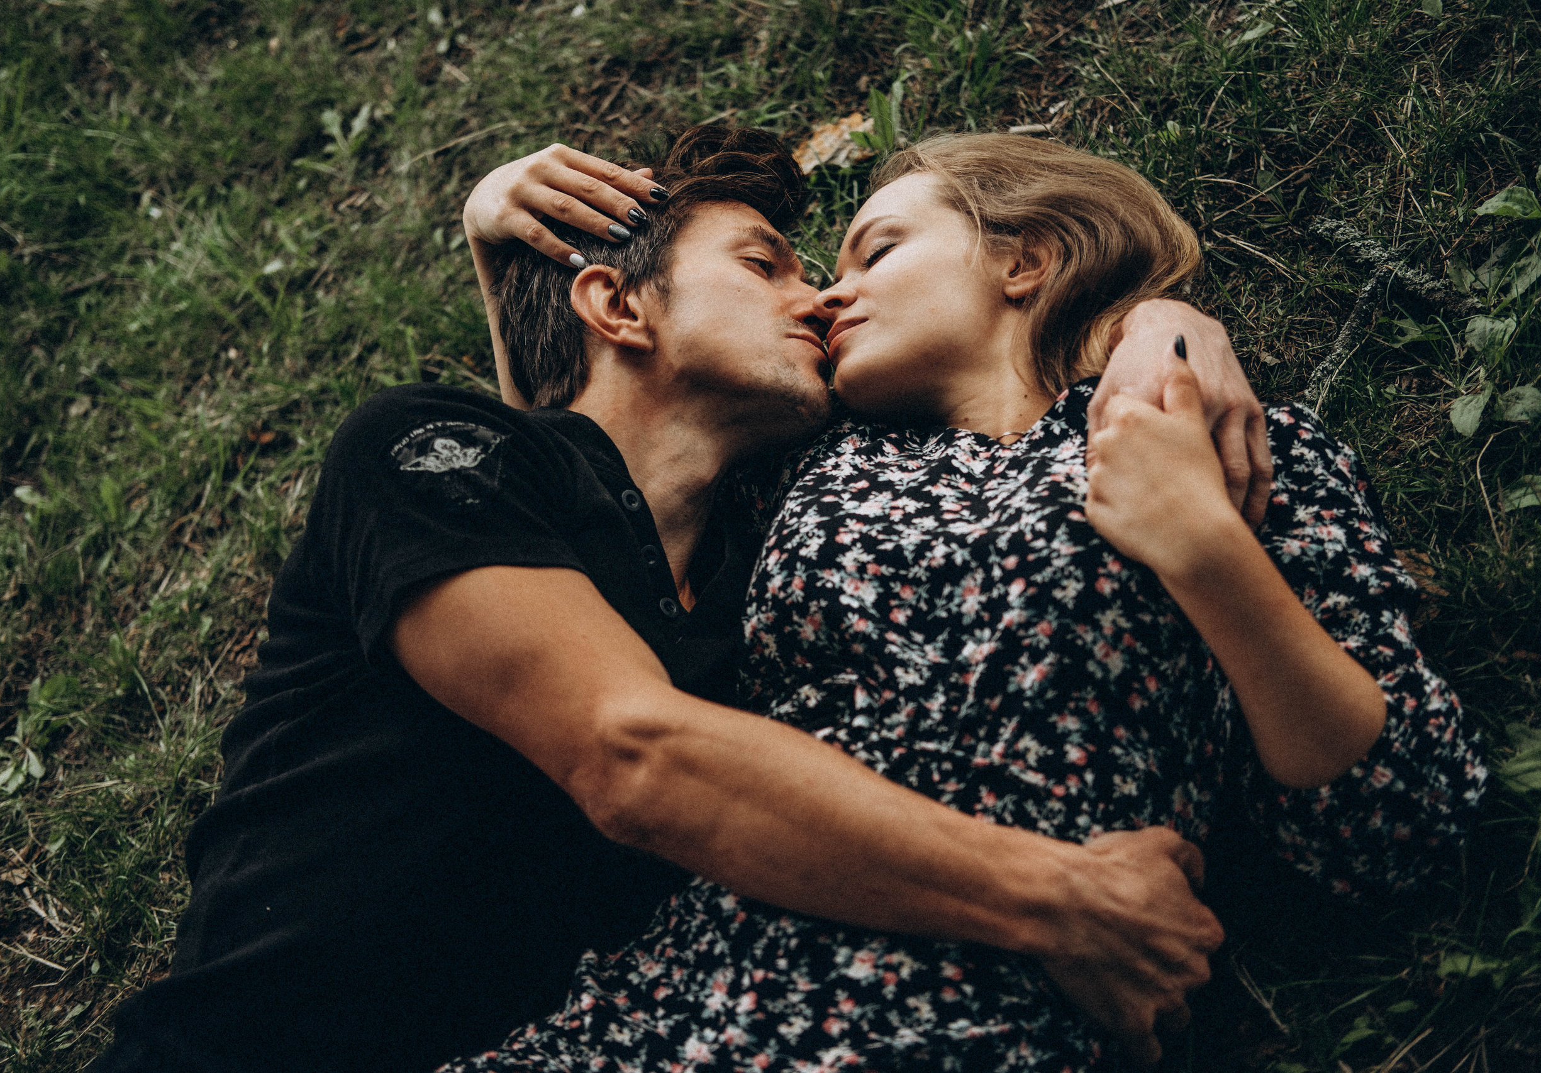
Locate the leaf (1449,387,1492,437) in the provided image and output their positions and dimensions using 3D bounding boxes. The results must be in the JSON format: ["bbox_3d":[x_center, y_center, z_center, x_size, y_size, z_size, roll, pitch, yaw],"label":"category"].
[{"bbox_3d":[0.502,-0.090,1.700,0.028,0.012,0.046,14,54,10],"label":"leaf"}]

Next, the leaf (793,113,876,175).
[{"bbox_3d":[0.049,-0.302,1.830,0.070,0.016,0.048,-27,58,-19],"label":"leaf"}]

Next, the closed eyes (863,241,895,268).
[{"bbox_3d":[0.073,-0.190,1.600,0.012,0.030,0.013,29,60,-15],"label":"closed eyes"}]

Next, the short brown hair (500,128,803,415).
[{"bbox_3d":[-0.081,-0.184,1.620,0.220,0.170,0.190,-20,60,6],"label":"short brown hair"}]

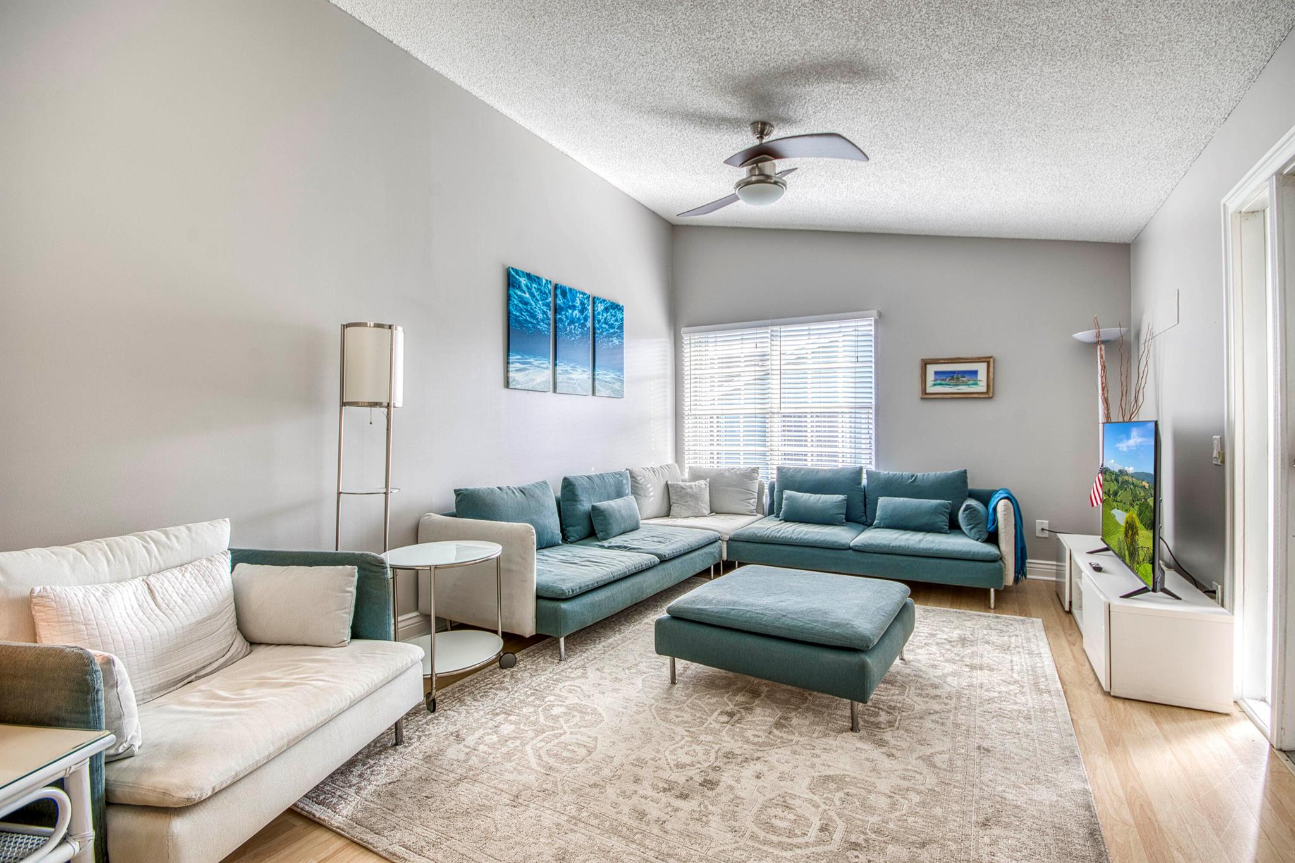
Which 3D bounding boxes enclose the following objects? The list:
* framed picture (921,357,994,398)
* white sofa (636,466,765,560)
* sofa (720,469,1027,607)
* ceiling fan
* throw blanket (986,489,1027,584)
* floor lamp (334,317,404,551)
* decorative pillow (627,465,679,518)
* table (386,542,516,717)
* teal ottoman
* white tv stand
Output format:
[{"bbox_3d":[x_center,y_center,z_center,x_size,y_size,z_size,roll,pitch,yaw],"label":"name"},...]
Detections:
[{"bbox_3d":[2.476,-0.429,4.330,0.500,0.330,0.030,0,0,32],"label":"framed picture"},{"bbox_3d":[0.425,0.717,4.819,1.000,0.830,1.000,0,0,32],"label":"white sofa"},{"bbox_3d":[1.656,0.708,4.120,1.890,0.830,1.000,0,0,29],"label":"sofa"},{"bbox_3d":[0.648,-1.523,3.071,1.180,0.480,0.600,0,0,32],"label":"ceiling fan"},{"bbox_3d":[2.449,0.683,3.671,0.250,0.600,0.420,0,0,32],"label":"throw blanket"},{"bbox_3d":[-1.328,0.308,2.606,0.280,1.660,0.280,0,0,32],"label":"floor lamp"},{"bbox_3d":[0.102,0.524,4.833,0.200,0.450,0.710,-14,-8,31],"label":"decorative pillow"},{"bbox_3d":[-0.927,0.846,2.468,0.550,0.580,0.550,0,0,0],"label":"table"},{"bbox_3d":[0.682,0.931,2.541,0.940,0.390,0.940,0,0,30],"label":"teal ottoman"},{"bbox_3d":[2.615,0.925,2.948,0.410,0.380,1.800,0,0,32],"label":"white tv stand"}]

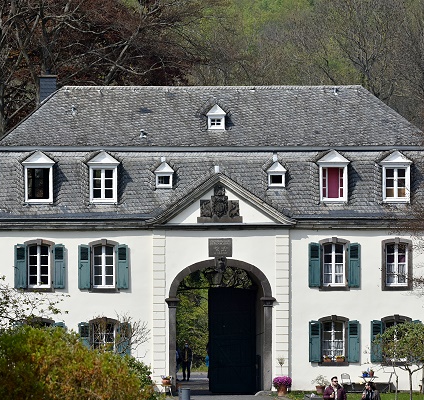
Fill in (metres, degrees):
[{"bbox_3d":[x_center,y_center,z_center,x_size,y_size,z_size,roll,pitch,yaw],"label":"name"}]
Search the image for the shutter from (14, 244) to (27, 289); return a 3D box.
[{"bbox_3d":[-8.067,2.820,221.418,0.510,1.877,0.060,0,-1,-3],"label":"shutter"}]

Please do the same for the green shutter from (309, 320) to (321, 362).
[{"bbox_3d":[4.357,5.999,222.165,0.487,1.756,0.060,0,-1,-3],"label":"green shutter"}]

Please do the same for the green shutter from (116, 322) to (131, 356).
[{"bbox_3d":[-3.737,6.068,221.679,0.507,1.757,0.060,0,-1,-3],"label":"green shutter"}]

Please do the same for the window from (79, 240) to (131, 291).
[{"bbox_3d":[-4.557,2.781,221.728,2.146,2.209,0.250,0,-1,-3],"label":"window"}]

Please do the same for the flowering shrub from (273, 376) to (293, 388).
[{"bbox_3d":[2.978,7.684,220.800,0.782,0.488,0.750,0,-1,-3],"label":"flowering shrub"}]

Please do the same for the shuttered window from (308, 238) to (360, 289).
[{"bbox_3d":[5.213,2.715,222.314,2.194,2.202,0.250,0,-1,-3],"label":"shuttered window"}]

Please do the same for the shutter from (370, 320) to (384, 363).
[{"bbox_3d":[7.009,6.001,222.323,0.508,1.762,0.060,0,-1,-3],"label":"shutter"}]

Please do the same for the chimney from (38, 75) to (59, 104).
[{"bbox_3d":[-7.090,-4.756,227.500,0.832,1.322,0.800,0,-1,-3],"label":"chimney"}]

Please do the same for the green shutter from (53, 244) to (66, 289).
[{"bbox_3d":[-6.429,2.817,221.517,0.494,1.886,0.060,0,-1,-3],"label":"green shutter"}]

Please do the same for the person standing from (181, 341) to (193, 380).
[{"bbox_3d":[-1.119,7.251,236.000,0.520,1.760,0.340,0,-1,-2],"label":"person standing"}]

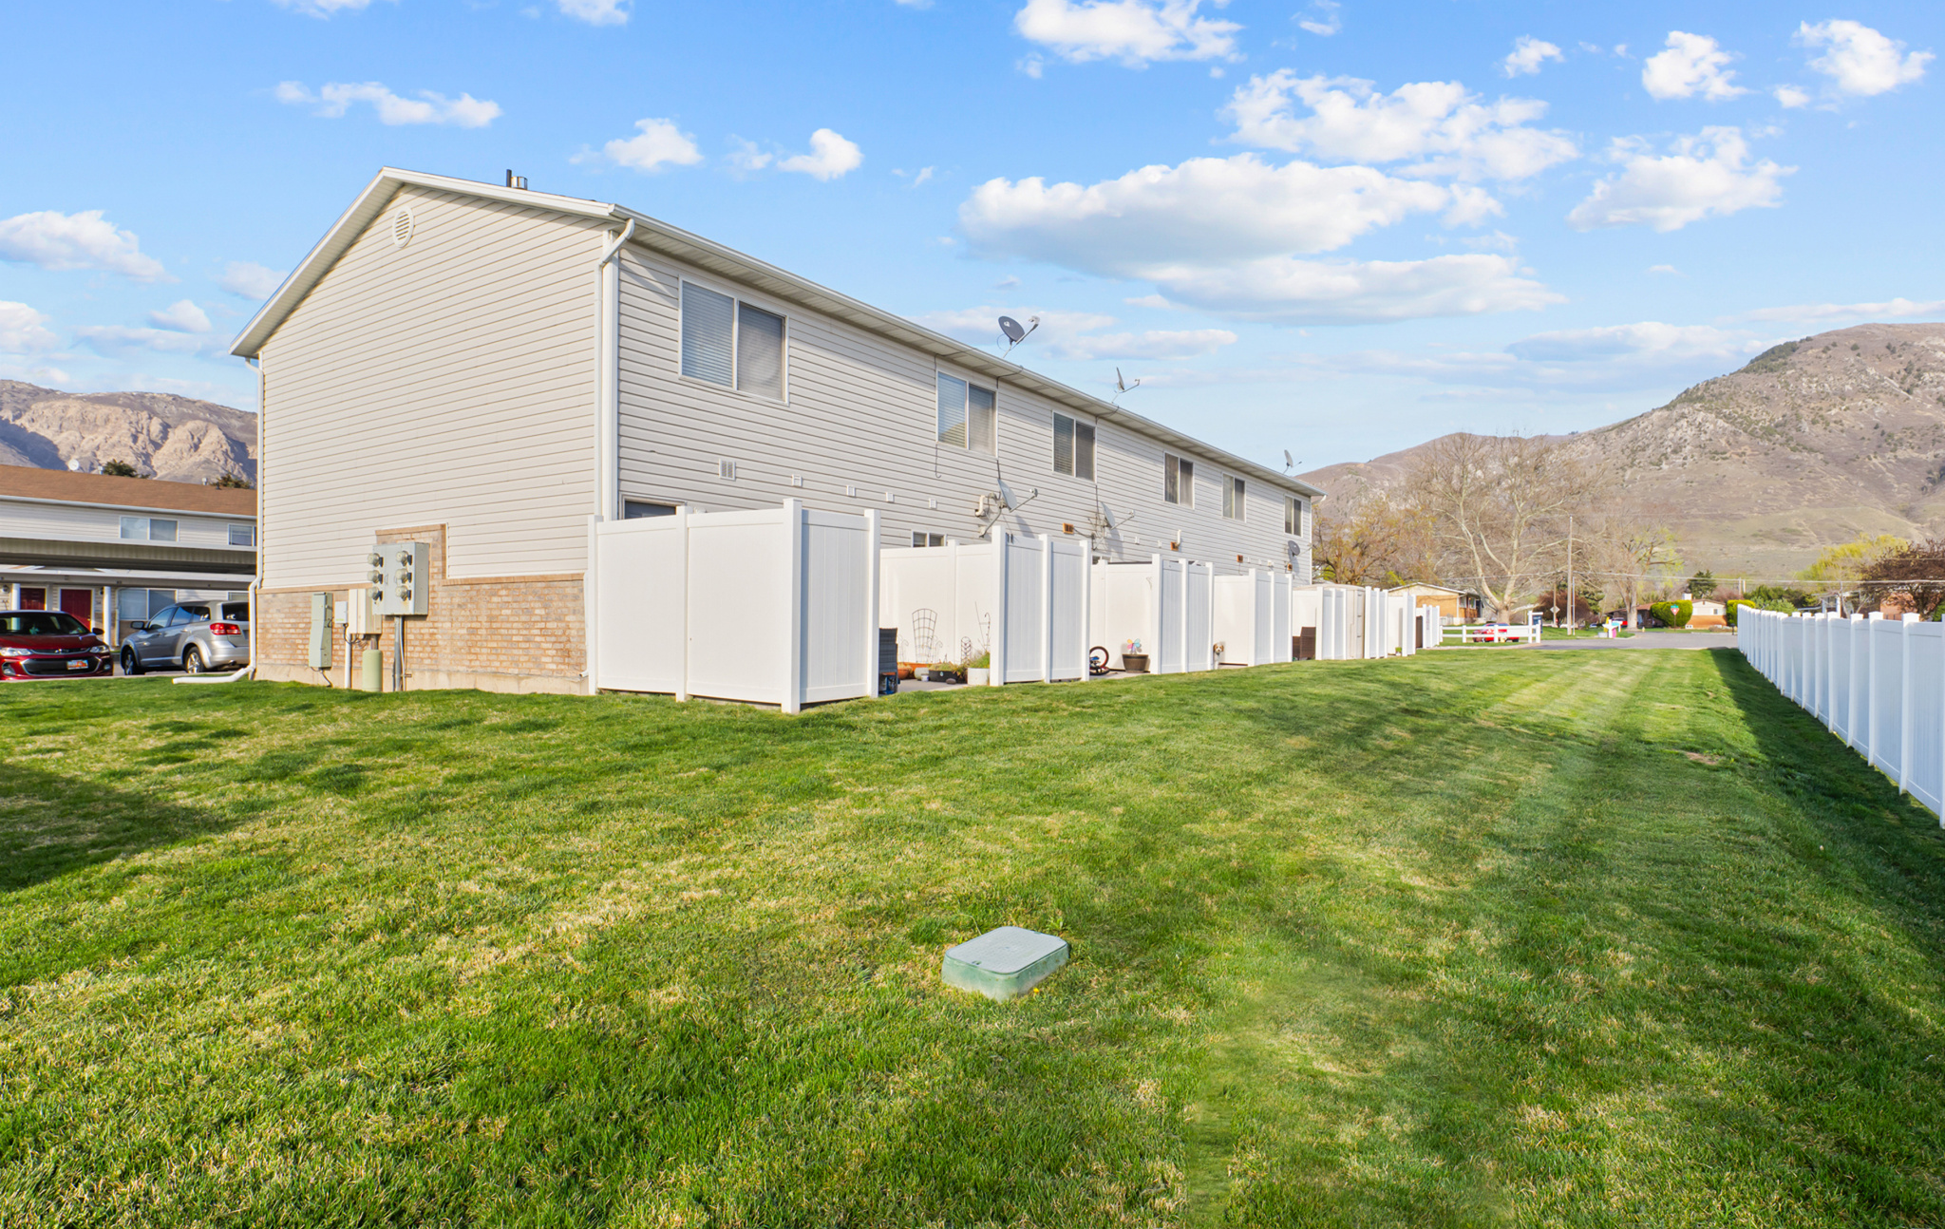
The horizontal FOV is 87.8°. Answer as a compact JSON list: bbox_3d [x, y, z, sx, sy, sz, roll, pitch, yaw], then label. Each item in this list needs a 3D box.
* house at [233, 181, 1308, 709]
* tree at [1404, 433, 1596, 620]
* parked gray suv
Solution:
[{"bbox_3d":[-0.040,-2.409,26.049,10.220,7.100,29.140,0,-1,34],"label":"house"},{"bbox_3d":[43.918,-7.004,84.000,16.280,16.154,14.500,0,-1,0],"label":"tree"},{"bbox_3d":[-17.718,0.527,23.511,4.890,1.690,1.880,0,-1,29],"label":"parked gray suv"}]

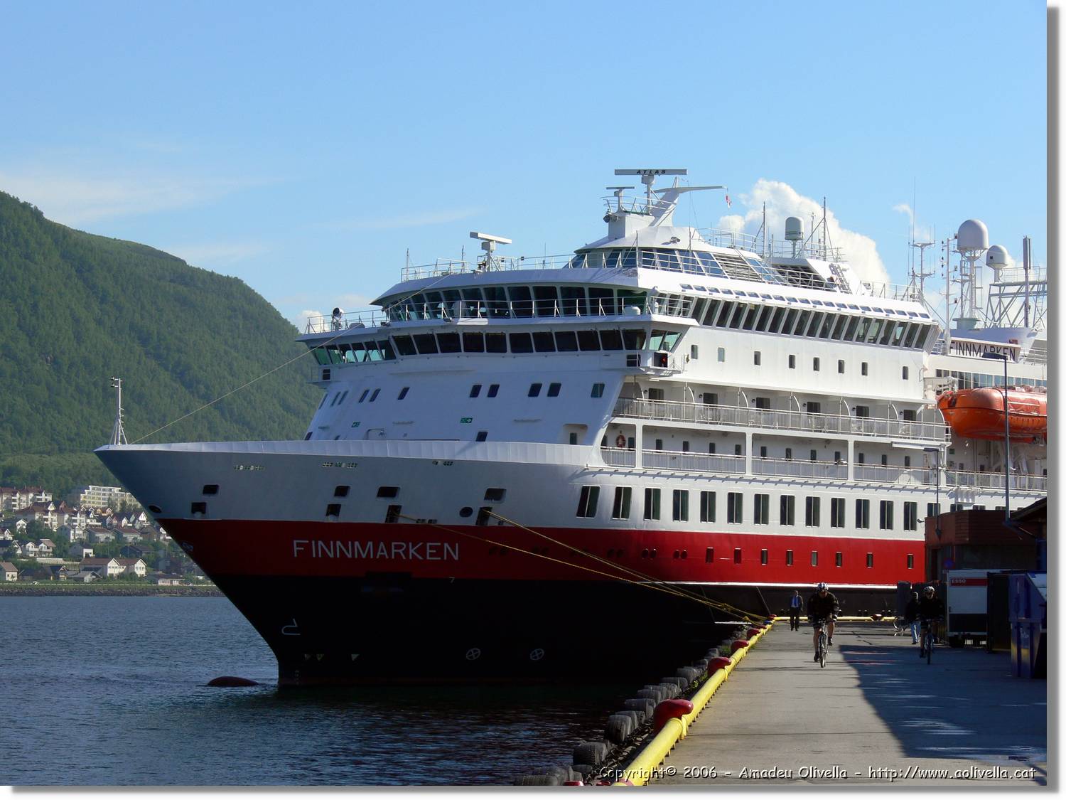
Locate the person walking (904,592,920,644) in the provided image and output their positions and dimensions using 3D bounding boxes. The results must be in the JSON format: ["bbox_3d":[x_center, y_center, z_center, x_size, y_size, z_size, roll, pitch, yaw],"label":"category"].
[{"bbox_3d":[12.570,7.200,112.000,0.520,1.730,0.450,0,-3,11],"label":"person walking"}]

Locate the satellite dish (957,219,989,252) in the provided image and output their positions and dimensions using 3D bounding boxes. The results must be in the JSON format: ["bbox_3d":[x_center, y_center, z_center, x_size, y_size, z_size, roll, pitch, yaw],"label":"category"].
[{"bbox_3d":[28.459,-10.672,219.235,2.000,2.100,2.000,1,-3,0],"label":"satellite dish"}]

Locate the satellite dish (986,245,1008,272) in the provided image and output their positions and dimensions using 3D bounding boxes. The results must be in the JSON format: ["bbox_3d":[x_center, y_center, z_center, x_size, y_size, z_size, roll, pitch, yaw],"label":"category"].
[{"bbox_3d":[30.789,-9.389,224.636,1.470,1.750,1.470,1,-3,0],"label":"satellite dish"}]

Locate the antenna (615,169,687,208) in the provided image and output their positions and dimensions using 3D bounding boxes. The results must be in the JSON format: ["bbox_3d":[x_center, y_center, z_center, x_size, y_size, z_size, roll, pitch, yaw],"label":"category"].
[{"bbox_3d":[6.815,-12.166,195.211,4.150,2.300,0.600,0,-3,8],"label":"antenna"}]

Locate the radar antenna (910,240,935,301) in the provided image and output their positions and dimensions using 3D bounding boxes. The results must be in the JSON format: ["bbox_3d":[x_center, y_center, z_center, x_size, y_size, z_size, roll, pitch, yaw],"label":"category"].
[{"bbox_3d":[24.481,-8.117,213.000,1.800,3.800,0.700,-2,-4,42],"label":"radar antenna"}]

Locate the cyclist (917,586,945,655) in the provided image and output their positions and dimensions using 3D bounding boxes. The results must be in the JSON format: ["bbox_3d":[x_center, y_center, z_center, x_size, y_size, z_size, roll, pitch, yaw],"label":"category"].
[{"bbox_3d":[9.202,5.207,78.300,0.650,1.780,1.720,0,-3,5],"label":"cyclist"}]

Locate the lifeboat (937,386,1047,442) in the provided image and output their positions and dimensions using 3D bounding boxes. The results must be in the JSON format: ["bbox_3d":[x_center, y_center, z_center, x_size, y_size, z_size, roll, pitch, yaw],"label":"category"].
[{"bbox_3d":[27.788,0.855,204.375,3.800,3.200,11.000,-2,-4,43],"label":"lifeboat"}]

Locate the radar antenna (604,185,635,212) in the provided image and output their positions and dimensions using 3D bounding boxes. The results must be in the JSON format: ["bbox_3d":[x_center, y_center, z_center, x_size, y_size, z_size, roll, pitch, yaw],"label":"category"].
[{"bbox_3d":[5.125,-11.708,197.600,1.700,1.500,0.450,0,-3,15],"label":"radar antenna"}]

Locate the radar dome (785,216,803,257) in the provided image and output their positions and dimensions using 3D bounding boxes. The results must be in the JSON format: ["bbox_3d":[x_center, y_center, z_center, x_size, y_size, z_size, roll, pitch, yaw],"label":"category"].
[{"bbox_3d":[16.109,-10.020,209.000,1.130,2.500,1.130,1,-3,0],"label":"radar dome"}]

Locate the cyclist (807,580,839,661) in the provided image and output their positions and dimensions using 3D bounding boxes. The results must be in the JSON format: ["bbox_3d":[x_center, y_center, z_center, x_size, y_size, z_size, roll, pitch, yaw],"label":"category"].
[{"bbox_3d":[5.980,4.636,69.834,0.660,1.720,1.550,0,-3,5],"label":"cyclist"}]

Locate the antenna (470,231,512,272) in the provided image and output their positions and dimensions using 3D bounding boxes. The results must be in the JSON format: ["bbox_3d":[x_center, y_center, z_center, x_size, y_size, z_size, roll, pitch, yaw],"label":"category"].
[{"bbox_3d":[-2.353,-8.223,189.500,0.650,2.400,3.800,-1,-4,28],"label":"antenna"}]

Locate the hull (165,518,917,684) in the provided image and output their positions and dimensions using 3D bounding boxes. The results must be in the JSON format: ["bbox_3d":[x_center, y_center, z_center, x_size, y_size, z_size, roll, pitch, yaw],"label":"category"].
[{"bbox_3d":[26.492,13.173,215.299,21.500,8.200,131.000,-2,-4,43],"label":"hull"}]

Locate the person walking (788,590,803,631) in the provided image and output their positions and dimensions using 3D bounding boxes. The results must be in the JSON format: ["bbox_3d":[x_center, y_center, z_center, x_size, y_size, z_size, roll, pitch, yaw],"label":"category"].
[{"bbox_3d":[10.677,8.555,137.648,0.580,1.680,0.420,0,-3,6],"label":"person walking"}]

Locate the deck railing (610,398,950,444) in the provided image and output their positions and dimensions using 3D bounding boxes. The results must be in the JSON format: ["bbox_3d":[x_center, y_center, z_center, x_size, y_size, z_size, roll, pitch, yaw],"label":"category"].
[{"bbox_3d":[14.570,1.195,192.100,0.150,1.100,31.000,-2,-5,42],"label":"deck railing"}]

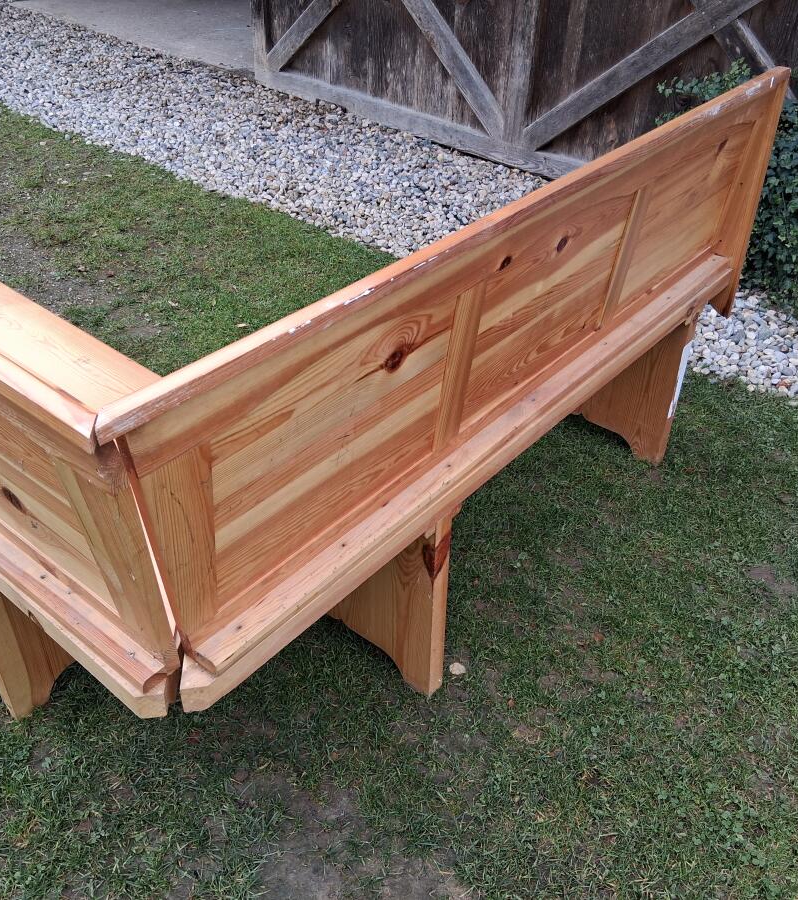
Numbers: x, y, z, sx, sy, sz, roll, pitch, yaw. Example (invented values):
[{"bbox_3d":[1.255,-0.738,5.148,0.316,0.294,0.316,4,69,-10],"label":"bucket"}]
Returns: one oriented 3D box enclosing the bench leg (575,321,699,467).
[{"bbox_3d":[0.463,-0.224,2.099,0.418,0.426,0.042,29,46,30],"label":"bench leg"}]

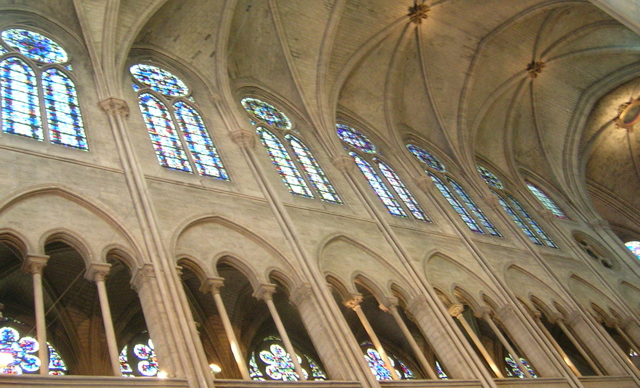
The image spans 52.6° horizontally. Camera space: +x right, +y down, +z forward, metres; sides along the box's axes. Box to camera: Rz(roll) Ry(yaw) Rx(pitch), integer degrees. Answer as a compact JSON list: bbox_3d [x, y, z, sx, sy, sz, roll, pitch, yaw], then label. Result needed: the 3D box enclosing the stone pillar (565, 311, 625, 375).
[{"bbox_3d":[13.178,7.360,31.318,0.950,3.900,0.850,12,-57,-36],"label":"stone pillar"}]

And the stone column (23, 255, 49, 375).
[{"bbox_3d":[-6.958,3.064,16.039,0.620,3.750,0.620,12,-57,-36],"label":"stone column"}]

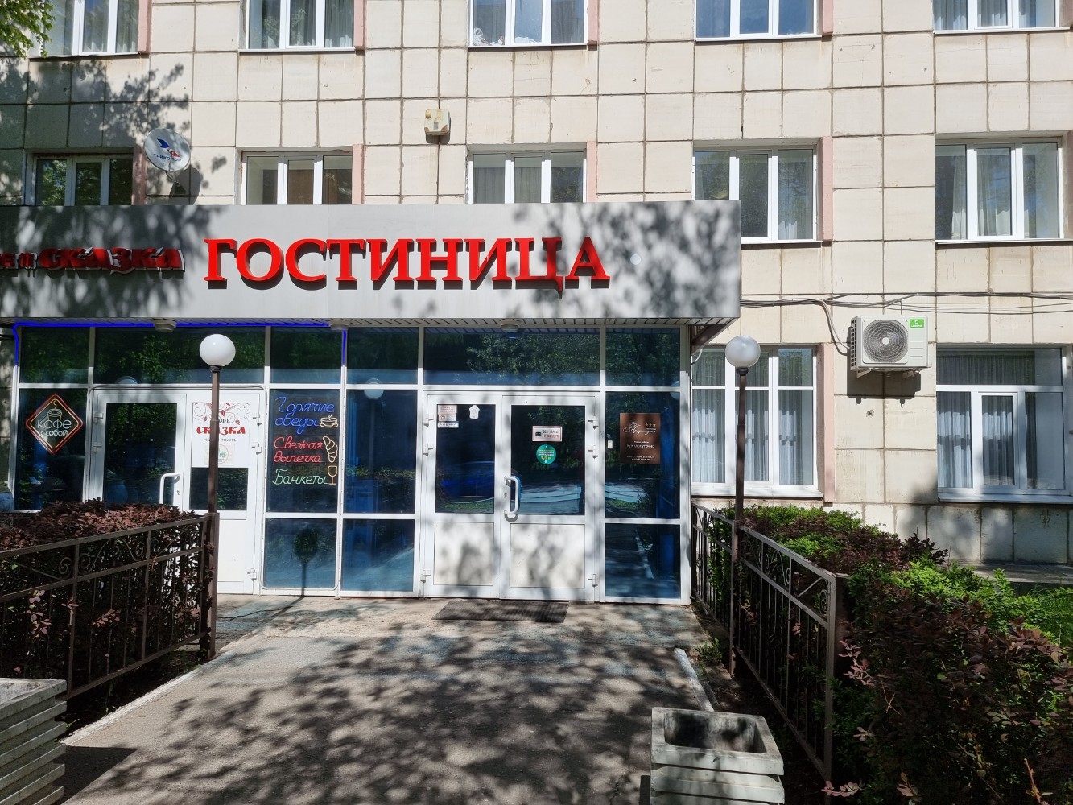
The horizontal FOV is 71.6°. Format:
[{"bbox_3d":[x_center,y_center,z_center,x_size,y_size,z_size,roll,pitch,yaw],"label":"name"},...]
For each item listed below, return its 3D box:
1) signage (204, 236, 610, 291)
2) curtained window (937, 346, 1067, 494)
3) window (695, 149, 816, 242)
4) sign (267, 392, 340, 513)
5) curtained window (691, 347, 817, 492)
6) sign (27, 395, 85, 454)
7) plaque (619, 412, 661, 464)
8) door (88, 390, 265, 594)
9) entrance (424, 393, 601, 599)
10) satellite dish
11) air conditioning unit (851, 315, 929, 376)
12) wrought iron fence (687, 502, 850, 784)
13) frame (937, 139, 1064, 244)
[{"bbox_3d":[-1.269,-1.320,7.143,3.926,0.524,0.110,1,-3,4],"label":"signage"},{"bbox_3d":[6.407,0.259,10.285,1.794,2.048,0.140,1,-3,4],"label":"curtained window"},{"bbox_3d":[2.946,-2.811,10.120,1.680,1.325,0.120,0,-3,4],"label":"window"},{"bbox_3d":[-2.405,0.512,7.718,0.769,1.251,0.040,1,-3,4],"label":"sign"},{"bbox_3d":[2.896,0.250,9.963,1.694,2.005,0.160,0,-3,4],"label":"curtained window"},{"bbox_3d":[-5.075,0.230,7.868,0.643,0.628,0.040,0,-3,4],"label":"sign"},{"bbox_3d":[1.039,0.356,7.446,0.407,0.511,0.020,1,-3,4],"label":"plaque"},{"bbox_3d":[-3.749,0.909,7.756,1.908,2.123,0.100,1,-3,4],"label":"door"},{"bbox_3d":[-0.276,0.926,7.468,1.799,2.058,0.130,0,-3,4],"label":"entrance"},{"bbox_3d":[-5.356,-3.655,10.791,0.620,0.650,0.330,2,-3,-29],"label":"satellite dish"},{"bbox_3d":[4.481,-0.749,9.474,0.869,0.665,0.310,0,-3,4],"label":"air conditioning unit"},{"bbox_3d":[1.415,1.373,5.305,0.090,0.990,4.150,1,-3,4],"label":"wrought iron fence"},{"bbox_3d":[6.077,-2.790,9.886,1.687,1.339,0.120,0,-3,4],"label":"frame"}]

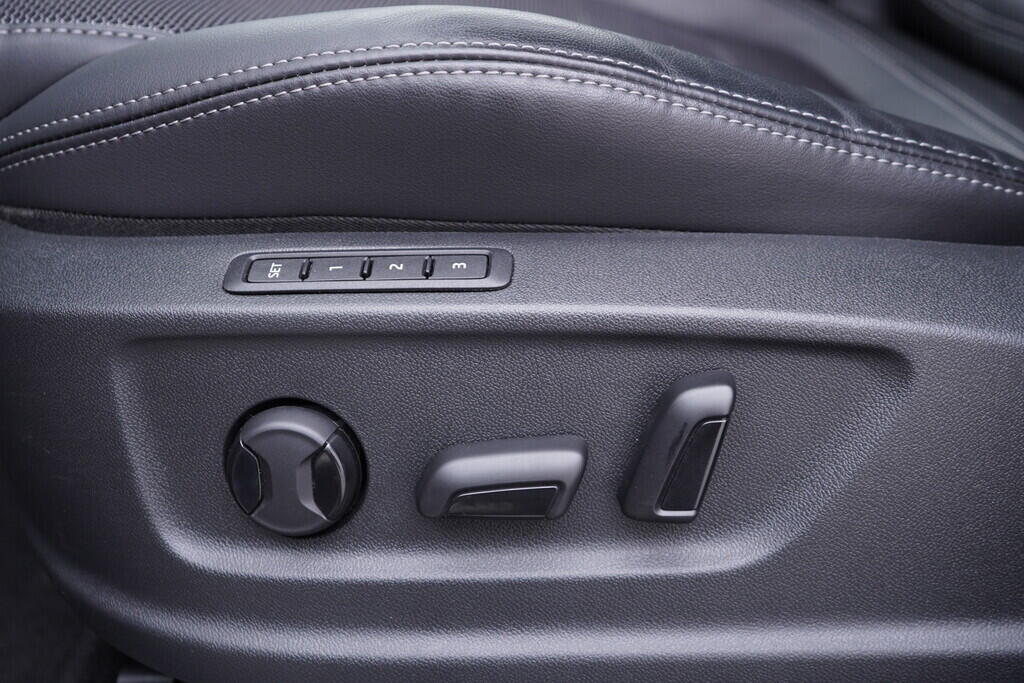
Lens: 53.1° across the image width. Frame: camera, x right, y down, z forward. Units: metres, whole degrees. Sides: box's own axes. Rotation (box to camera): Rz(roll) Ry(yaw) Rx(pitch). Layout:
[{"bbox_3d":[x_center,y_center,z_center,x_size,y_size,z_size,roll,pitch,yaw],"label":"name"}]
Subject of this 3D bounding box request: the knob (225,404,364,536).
[{"bbox_3d":[-0.075,0.046,0.347,0.045,0.045,0.016,-1,9,6],"label":"knob"}]

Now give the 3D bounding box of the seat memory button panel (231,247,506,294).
[{"bbox_3d":[-0.049,-0.023,0.350,0.100,0.007,0.017,-1,53,9],"label":"seat memory button panel"}]

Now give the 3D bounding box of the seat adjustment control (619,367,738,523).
[{"bbox_3d":[0.054,0.036,0.330,0.023,0.057,0.020,21,10,2],"label":"seat adjustment control"}]

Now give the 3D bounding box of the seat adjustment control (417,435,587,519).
[{"bbox_3d":[-0.005,0.046,0.338,0.058,0.024,0.020,-1,9,6],"label":"seat adjustment control"}]

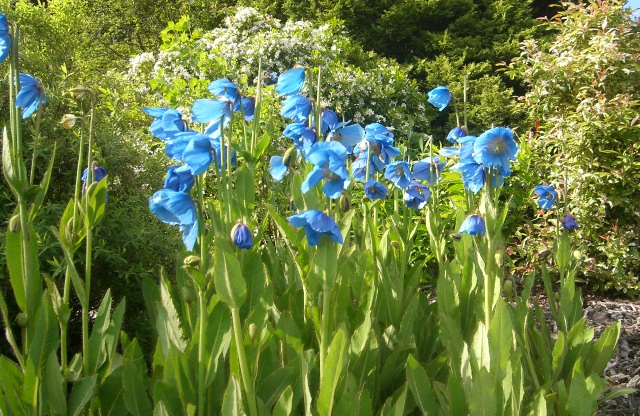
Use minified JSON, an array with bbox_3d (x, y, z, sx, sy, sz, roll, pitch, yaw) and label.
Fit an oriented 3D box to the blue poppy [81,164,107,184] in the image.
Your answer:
[{"bbox_3d":[-0.564,-0.083,1.750,0.062,0.055,0.060,2,8,17],"label":"blue poppy"}]

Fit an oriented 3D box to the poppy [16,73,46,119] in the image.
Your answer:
[{"bbox_3d":[-0.575,-0.223,1.400,0.052,0.088,0.080,2,6,23],"label":"poppy"}]

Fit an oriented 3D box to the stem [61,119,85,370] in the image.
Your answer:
[{"bbox_3d":[-0.571,0.084,1.620,0.028,0.580,0.026,4,6,0],"label":"stem"}]

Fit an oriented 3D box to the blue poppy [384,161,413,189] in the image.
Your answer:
[{"bbox_3d":[0.196,-0.083,1.750,0.070,0.070,0.055,-1,8,-6],"label":"blue poppy"}]

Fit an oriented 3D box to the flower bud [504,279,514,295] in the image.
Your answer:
[{"bbox_3d":[0.437,0.181,1.620,0.023,0.036,0.023,0,6,0],"label":"flower bud"}]

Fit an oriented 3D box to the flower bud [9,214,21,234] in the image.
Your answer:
[{"bbox_3d":[-0.652,0.033,1.500,0.025,0.038,0.026,0,6,0],"label":"flower bud"}]

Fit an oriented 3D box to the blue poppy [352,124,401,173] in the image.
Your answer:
[{"bbox_3d":[0.130,-0.140,1.620,0.105,0.108,0.075,0,8,0],"label":"blue poppy"}]

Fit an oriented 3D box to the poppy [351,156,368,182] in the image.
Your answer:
[{"bbox_3d":[0.090,-0.083,1.520,0.048,0.056,0.048,3,6,23],"label":"poppy"}]

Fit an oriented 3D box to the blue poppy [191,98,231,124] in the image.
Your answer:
[{"bbox_3d":[-0.242,-0.213,1.550,0.080,0.060,0.075,-4,9,-29],"label":"blue poppy"}]

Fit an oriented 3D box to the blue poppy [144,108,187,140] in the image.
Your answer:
[{"bbox_3d":[-0.312,-0.171,1.420,0.080,0.068,0.075,-2,6,-19],"label":"blue poppy"}]

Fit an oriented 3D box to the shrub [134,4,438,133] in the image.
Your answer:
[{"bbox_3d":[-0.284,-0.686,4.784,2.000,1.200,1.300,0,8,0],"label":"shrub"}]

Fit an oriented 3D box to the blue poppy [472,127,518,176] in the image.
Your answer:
[{"bbox_3d":[0.390,-0.125,1.560,0.102,0.108,0.055,0,6,-3],"label":"blue poppy"}]

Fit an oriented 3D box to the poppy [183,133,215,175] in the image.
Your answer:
[{"bbox_3d":[-0.272,-0.122,1.570,0.065,0.090,0.085,-4,7,-31],"label":"poppy"}]

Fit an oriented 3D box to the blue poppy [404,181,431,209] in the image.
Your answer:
[{"bbox_3d":[0.221,-0.031,1.600,0.062,0.062,0.050,-1,6,-9],"label":"blue poppy"}]

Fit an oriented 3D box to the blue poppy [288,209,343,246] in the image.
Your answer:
[{"bbox_3d":[-0.009,0.038,1.360,0.100,0.072,0.085,2,6,21],"label":"blue poppy"}]

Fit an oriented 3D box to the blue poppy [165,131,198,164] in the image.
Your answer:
[{"bbox_3d":[-0.266,-0.116,1.370,0.075,0.070,0.075,-2,6,-22],"label":"blue poppy"}]

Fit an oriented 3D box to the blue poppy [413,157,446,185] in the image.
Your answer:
[{"bbox_3d":[0.268,-0.092,1.720,0.082,0.070,0.065,-1,8,-6],"label":"blue poppy"}]

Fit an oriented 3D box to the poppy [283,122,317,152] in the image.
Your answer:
[{"bbox_3d":[-0.047,-0.161,1.600,0.070,0.070,0.068,-6,10,-38],"label":"poppy"}]

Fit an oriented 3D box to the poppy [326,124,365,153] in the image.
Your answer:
[{"bbox_3d":[0.053,-0.147,1.470,0.083,0.068,0.060,2,6,17],"label":"poppy"}]

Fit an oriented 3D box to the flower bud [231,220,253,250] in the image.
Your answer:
[{"bbox_3d":[-0.153,0.052,1.380,0.044,0.056,0.044,0,6,0],"label":"flower bud"}]

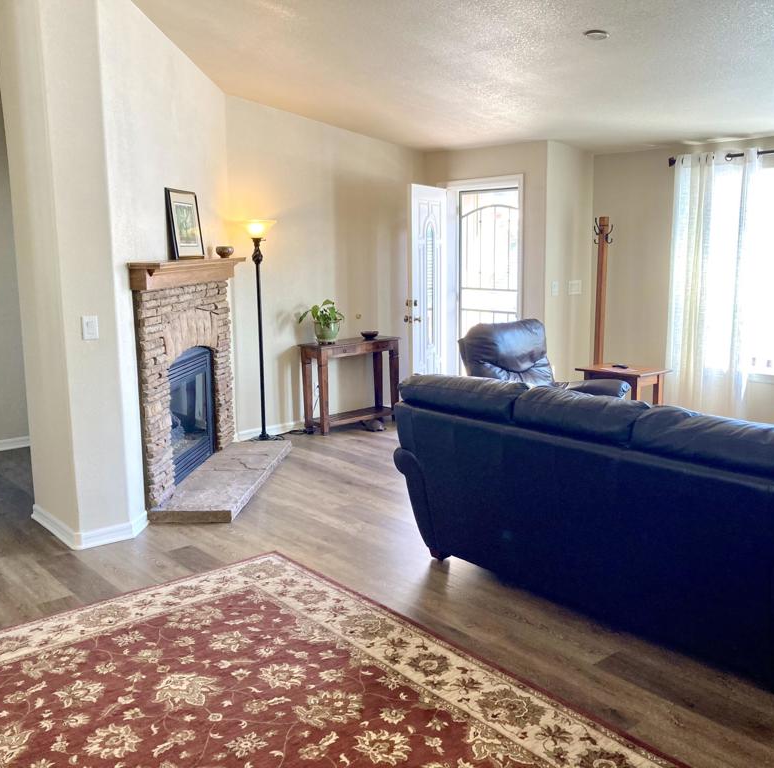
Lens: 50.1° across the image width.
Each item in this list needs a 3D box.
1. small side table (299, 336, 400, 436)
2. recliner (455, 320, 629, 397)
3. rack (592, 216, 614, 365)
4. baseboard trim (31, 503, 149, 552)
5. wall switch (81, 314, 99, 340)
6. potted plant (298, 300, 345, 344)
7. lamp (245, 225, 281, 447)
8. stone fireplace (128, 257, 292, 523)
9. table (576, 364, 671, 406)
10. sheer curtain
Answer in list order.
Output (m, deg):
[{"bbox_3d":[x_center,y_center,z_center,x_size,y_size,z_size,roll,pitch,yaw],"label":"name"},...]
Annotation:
[{"bbox_3d":[-0.311,0.002,7.211,0.930,0.732,0.340,-9,12,-41],"label":"small side table"},{"bbox_3d":[1.174,0.074,5.841,0.930,0.970,0.980,-9,12,-41],"label":"recliner"},{"bbox_3d":[1.784,-0.510,6.993,0.420,1.755,0.420,-9,12,-41],"label":"rack"},{"bbox_3d":[-1.643,0.747,4.636,0.500,0.086,0.730,-9,12,-41],"label":"baseboard trim"},{"bbox_3d":[-1.486,-0.282,4.153,0.074,0.116,0.012,-9,12,-41],"label":"wall switch"},{"bbox_3d":[-0.510,-0.518,6.983,0.340,0.375,0.310,-9,12,-41],"label":"potted plant"},{"bbox_3d":[-1.000,-0.404,6.553,0.310,1.755,0.310,-1,9,0],"label":"lamp"},{"bbox_3d":[-1.078,-0.082,5.455,0.530,1.455,1.870,0,9,3],"label":"stone fireplace"},{"bbox_3d":[1.896,0.161,6.619,0.460,0.540,0.580,-9,12,-41],"label":"table"},{"bbox_3d":[2.489,-0.676,6.415,0.120,2.150,0.700,-9,12,-41],"label":"sheer curtain"}]

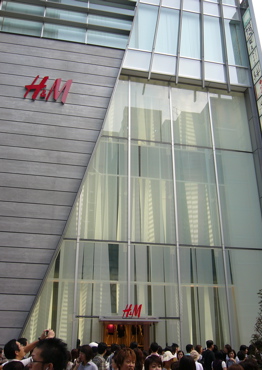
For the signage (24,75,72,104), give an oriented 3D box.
[{"bbox_3d":[-4.388,-5.042,19.963,2.425,1.607,0.160,5,-23,-11],"label":"signage"}]

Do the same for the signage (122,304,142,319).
[{"bbox_3d":[0.073,5.754,17.032,0.925,0.576,0.100,5,-23,-11],"label":"signage"}]

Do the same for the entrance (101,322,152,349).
[{"bbox_3d":[-0.246,7.553,16.756,2.176,2.491,0.500,5,-23,-11],"label":"entrance"}]

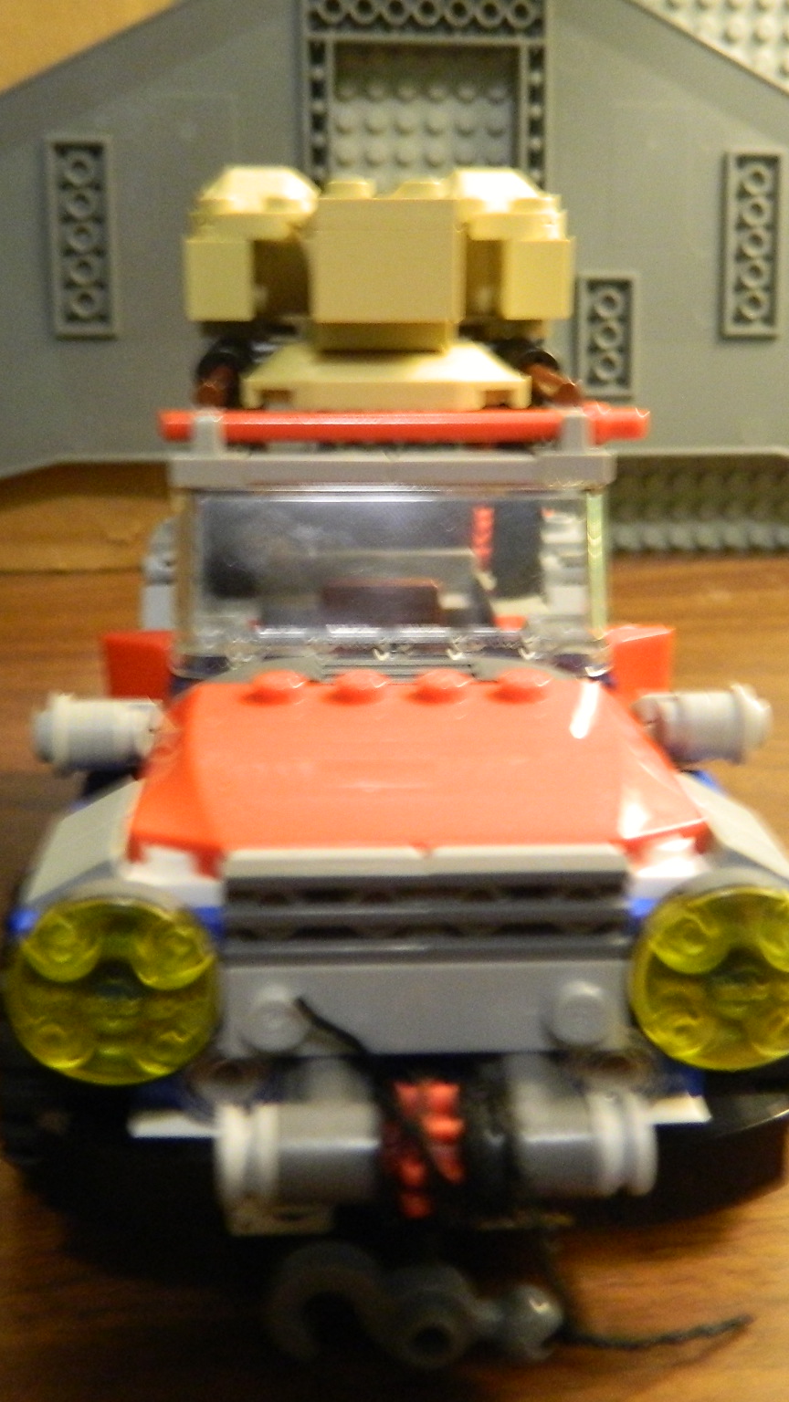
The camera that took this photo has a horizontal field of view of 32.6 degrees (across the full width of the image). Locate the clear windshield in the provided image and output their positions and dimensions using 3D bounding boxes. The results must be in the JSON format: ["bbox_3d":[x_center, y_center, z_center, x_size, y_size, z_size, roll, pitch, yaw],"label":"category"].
[{"bbox_3d":[0.000,-0.015,0.150,0.048,0.020,0.015,-1,20,-3],"label":"clear windshield"}]

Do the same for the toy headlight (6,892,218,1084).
[{"bbox_3d":[-0.022,0.023,0.103,0.016,0.016,0.005,-1,24,-3],"label":"toy headlight"}]

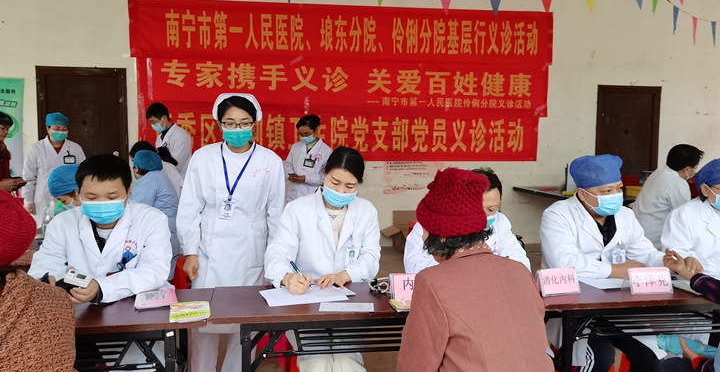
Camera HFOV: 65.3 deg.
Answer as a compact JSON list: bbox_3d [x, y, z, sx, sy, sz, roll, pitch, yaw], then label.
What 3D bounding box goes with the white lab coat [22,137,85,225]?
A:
[{"bbox_3d":[-2.571,0.055,4.771,0.520,0.950,0.310,-2,5,-28],"label":"white lab coat"}]

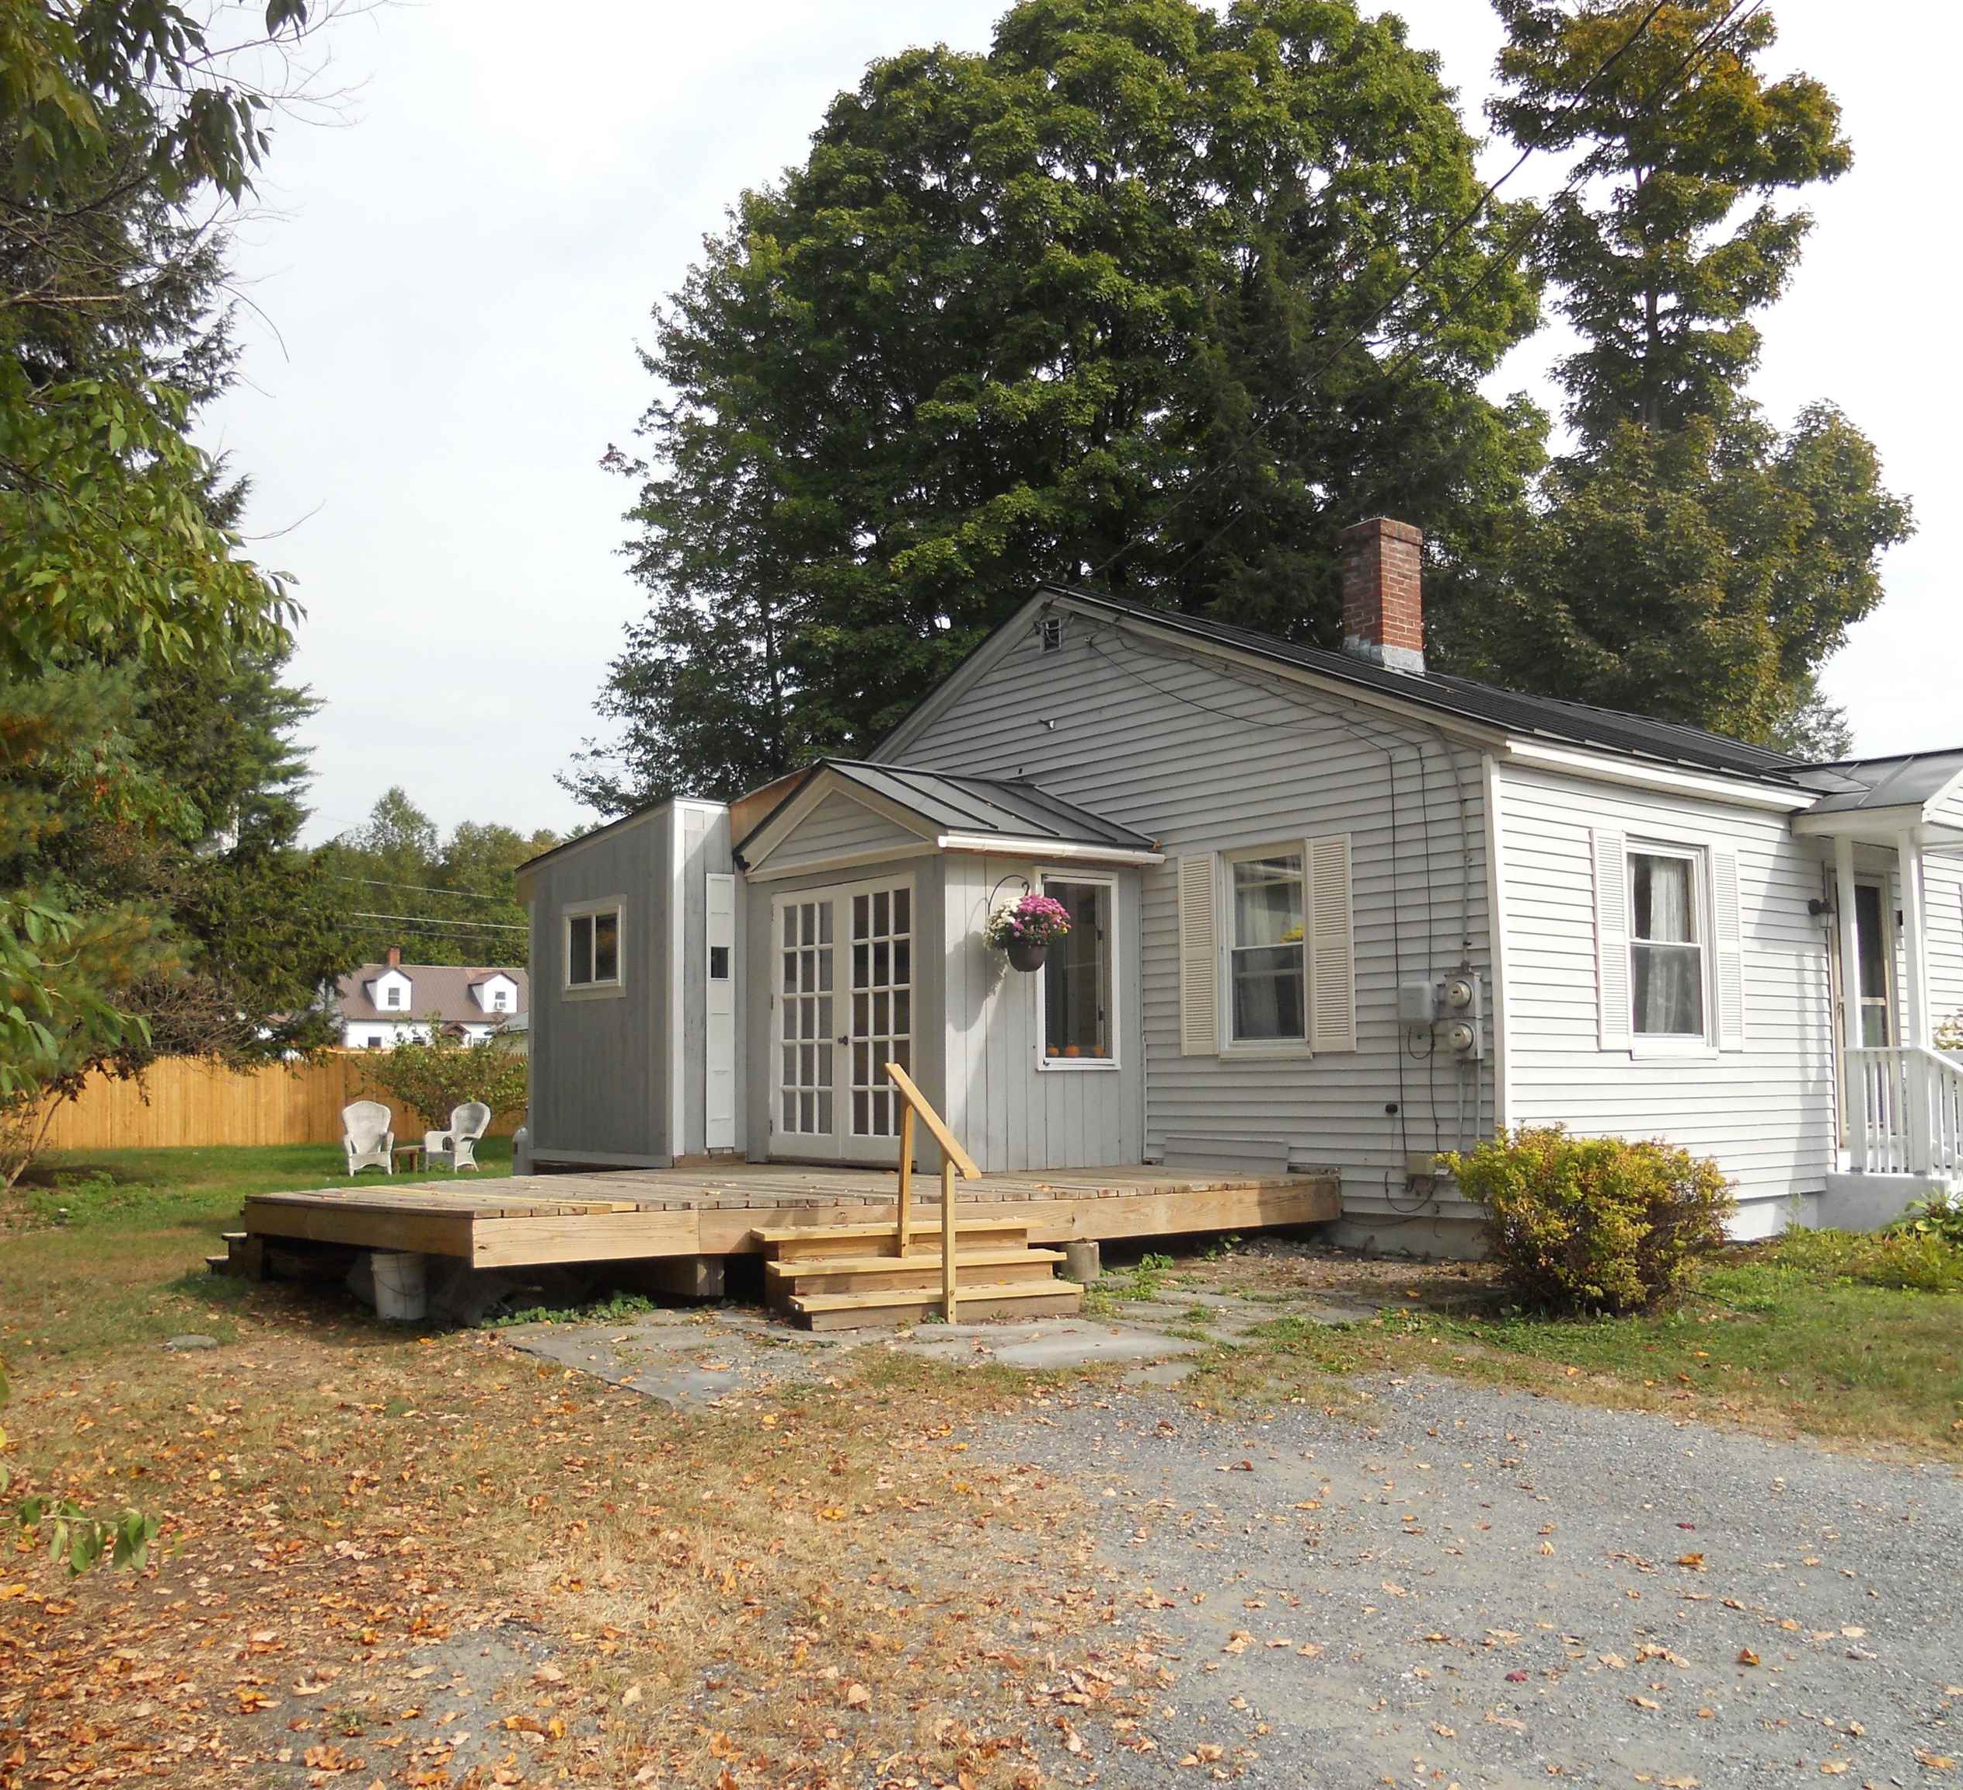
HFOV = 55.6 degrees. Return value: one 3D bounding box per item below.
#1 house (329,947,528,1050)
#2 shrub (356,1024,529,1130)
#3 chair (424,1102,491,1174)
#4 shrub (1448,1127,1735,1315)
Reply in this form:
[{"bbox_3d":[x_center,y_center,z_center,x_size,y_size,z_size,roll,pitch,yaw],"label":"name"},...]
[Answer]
[{"bbox_3d":[-35.041,7.331,117.768,12.200,7.600,8.400,4,-7,-35],"label":"house"},{"bbox_3d":[-9.564,3.479,33.328,3.200,2.150,2.700,1,-6,-15],"label":"shrub"},{"bbox_3d":[-6.814,3.157,24.209,0.660,0.950,0.700,-4,-7,32],"label":"chair"},{"bbox_3d":[3.321,1.705,10.124,1.450,0.920,1.300,4,-8,-40],"label":"shrub"}]

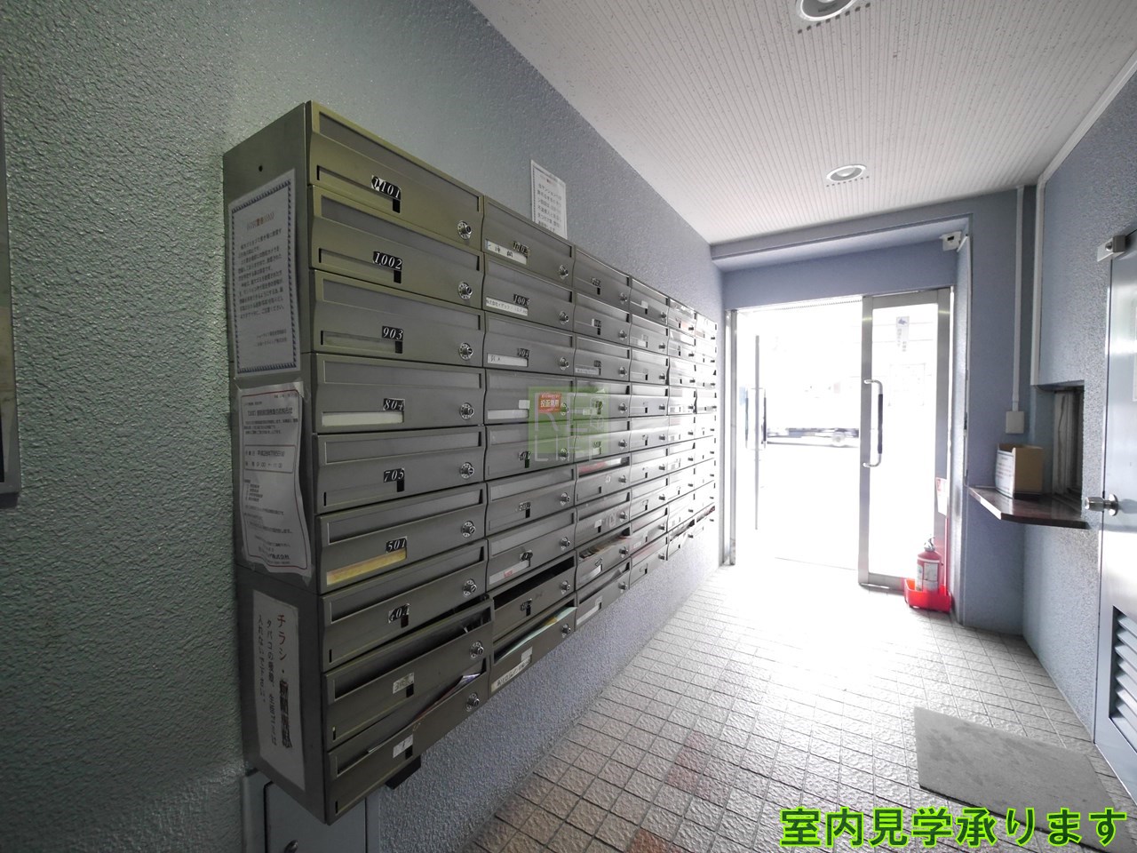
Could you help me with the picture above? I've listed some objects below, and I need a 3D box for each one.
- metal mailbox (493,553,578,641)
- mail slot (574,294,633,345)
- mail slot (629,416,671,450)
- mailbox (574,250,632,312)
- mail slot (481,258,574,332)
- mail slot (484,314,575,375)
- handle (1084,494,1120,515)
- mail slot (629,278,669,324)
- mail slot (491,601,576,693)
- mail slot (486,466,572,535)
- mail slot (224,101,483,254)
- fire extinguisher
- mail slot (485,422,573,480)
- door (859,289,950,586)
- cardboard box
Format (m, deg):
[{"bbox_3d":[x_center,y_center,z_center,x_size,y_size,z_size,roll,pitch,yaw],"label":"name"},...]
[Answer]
[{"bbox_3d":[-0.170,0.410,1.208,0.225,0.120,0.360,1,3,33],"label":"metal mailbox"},{"bbox_3d":[0.008,-0.326,1.490,0.265,0.120,0.360,1,3,33],"label":"mail slot"},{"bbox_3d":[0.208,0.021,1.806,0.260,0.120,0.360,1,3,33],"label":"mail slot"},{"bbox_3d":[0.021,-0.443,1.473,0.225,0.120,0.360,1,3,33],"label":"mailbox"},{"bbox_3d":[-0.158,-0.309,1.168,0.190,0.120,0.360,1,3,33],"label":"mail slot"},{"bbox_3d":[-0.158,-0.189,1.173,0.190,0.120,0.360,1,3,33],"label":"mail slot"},{"bbox_3d":[1.911,0.279,1.655,0.072,0.070,0.070,1,3,33],"label":"handle"},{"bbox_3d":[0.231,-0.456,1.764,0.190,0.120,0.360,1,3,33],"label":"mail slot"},{"bbox_3d":[-0.181,0.529,1.222,0.265,0.120,0.360,1,3,33],"label":"mail slot"},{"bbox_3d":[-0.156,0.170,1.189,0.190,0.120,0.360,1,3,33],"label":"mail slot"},{"bbox_3d":[-0.387,-0.418,0.883,0.275,0.120,0.360,1,3,33],"label":"mail slot"},{"bbox_3d":[2.322,0.917,2.961,0.140,0.440,0.140,2,3,38],"label":"fire extinguisher"},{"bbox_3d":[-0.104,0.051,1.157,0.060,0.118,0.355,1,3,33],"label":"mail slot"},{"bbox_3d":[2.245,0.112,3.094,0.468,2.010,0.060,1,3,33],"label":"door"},{"bbox_3d":[2.319,0.225,2.373,0.105,0.252,0.340,1,3,33],"label":"cardboard box"}]

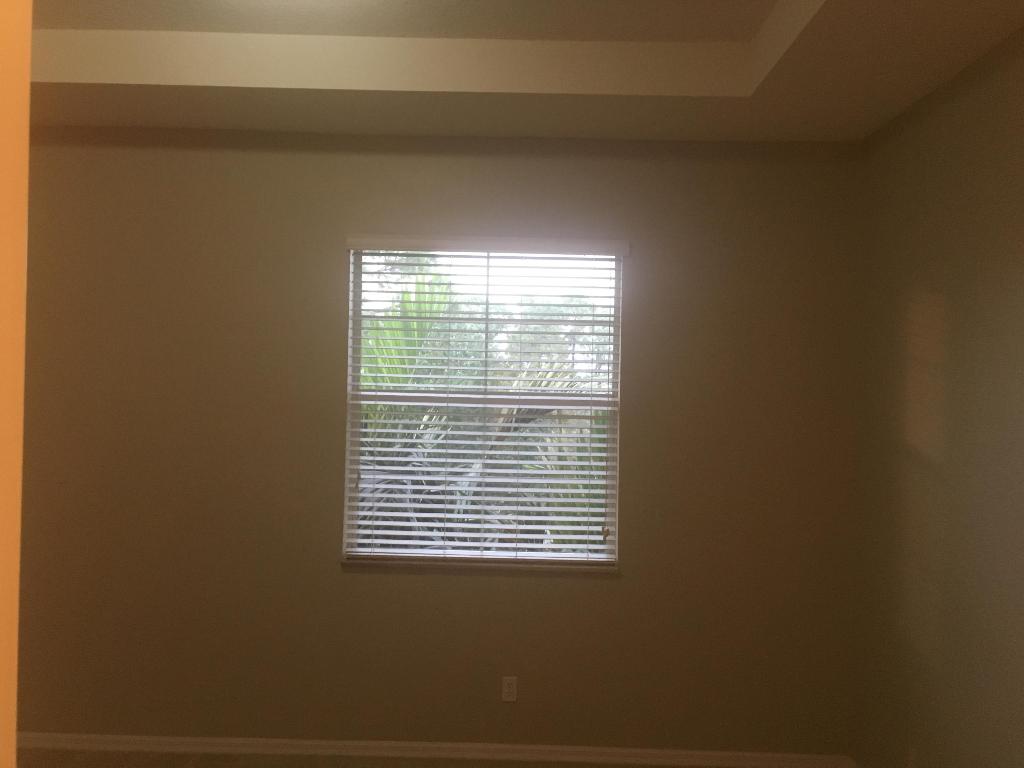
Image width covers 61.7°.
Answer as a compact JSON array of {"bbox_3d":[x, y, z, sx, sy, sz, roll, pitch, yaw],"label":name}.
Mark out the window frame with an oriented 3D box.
[{"bbox_3d":[-0.138,0.099,4.060,1.285,1.485,0.065,1,-1,0],"label":"window frame"}]

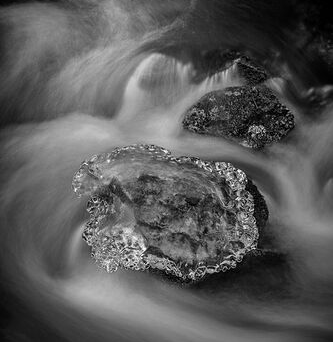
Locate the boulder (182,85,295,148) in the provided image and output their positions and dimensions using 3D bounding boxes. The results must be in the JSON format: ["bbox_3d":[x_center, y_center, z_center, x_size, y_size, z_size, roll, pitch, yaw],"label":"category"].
[{"bbox_3d":[0.198,-0.147,3.241,0.300,0.130,0.190,-3,42,-4],"label":"boulder"}]

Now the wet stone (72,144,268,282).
[{"bbox_3d":[0.010,0.108,2.998,0.480,0.170,0.370,0,42,0],"label":"wet stone"}]

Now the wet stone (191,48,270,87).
[{"bbox_3d":[0.182,-0.291,3.353,0.210,0.090,0.130,0,42,0],"label":"wet stone"}]

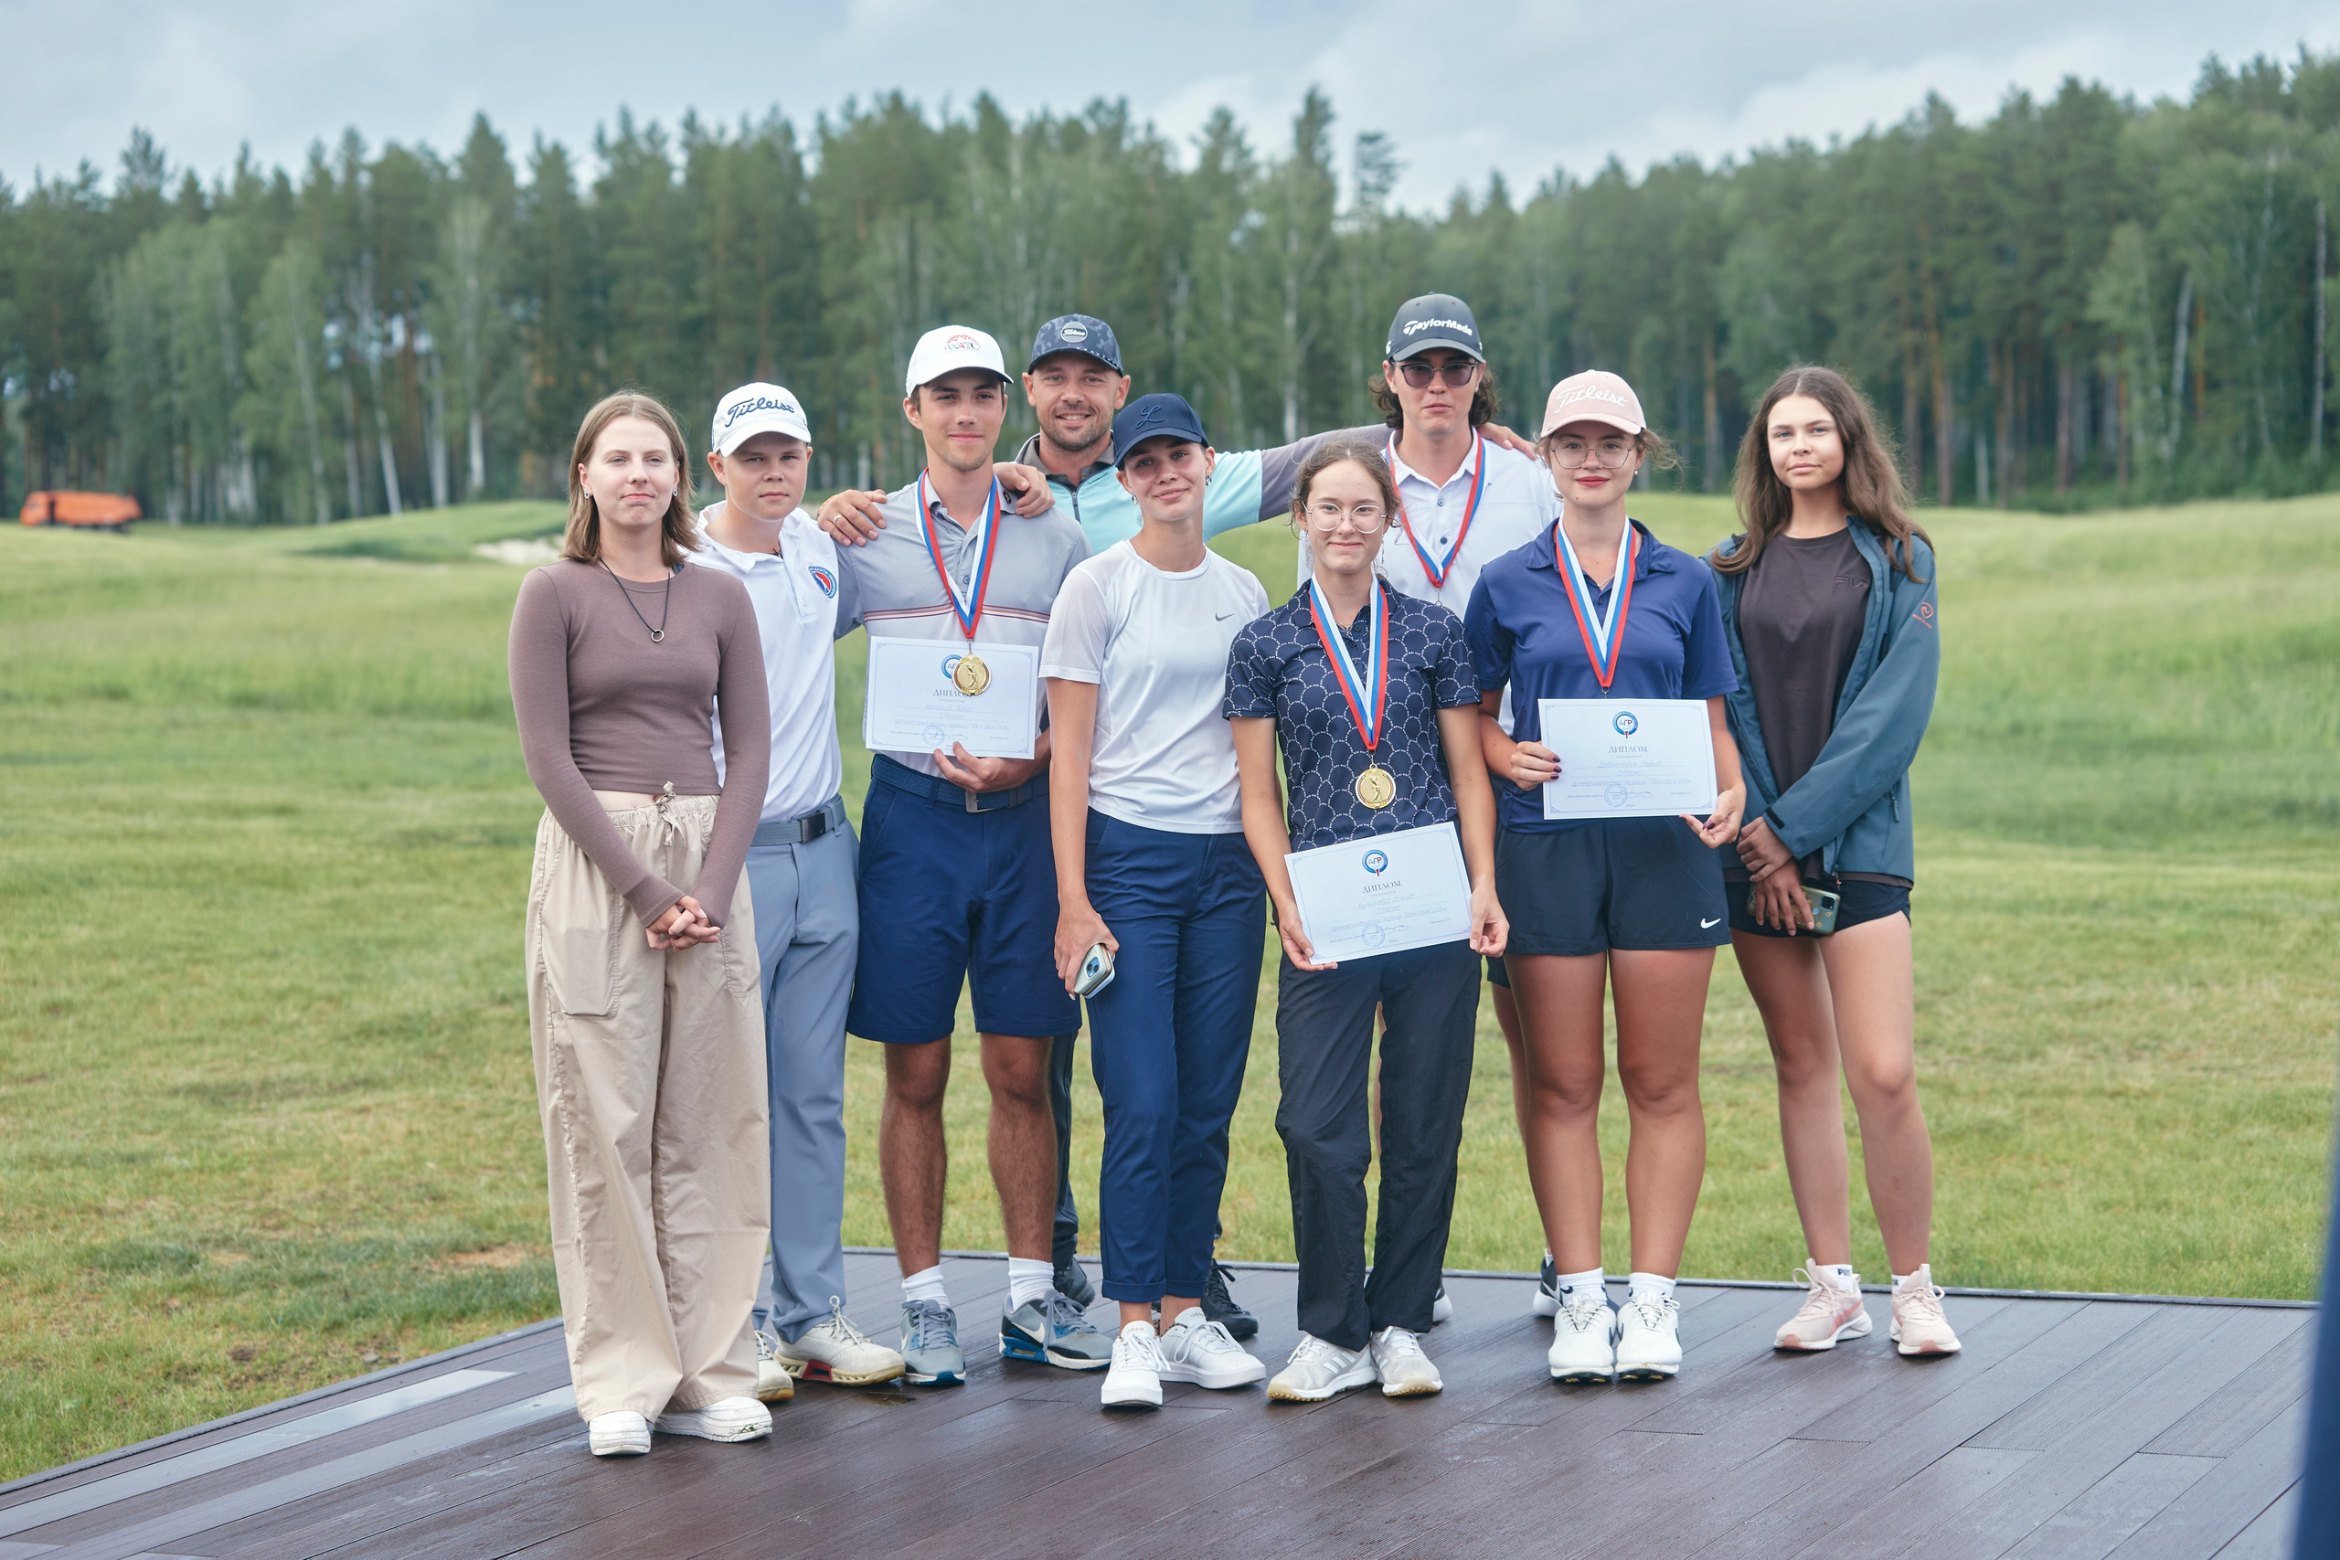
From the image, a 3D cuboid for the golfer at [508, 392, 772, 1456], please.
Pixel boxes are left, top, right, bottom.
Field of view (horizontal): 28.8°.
[{"bbox_3d":[-0.875,0.234,7.520,0.440,1.730,0.340,-3,4,-22],"label":"golfer"}]

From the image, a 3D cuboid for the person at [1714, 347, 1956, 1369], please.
[{"bbox_3d":[1.166,0.143,7.980,0.450,1.720,0.350,0,4,26],"label":"person"}]

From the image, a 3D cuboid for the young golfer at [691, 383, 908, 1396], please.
[{"bbox_3d":[-0.652,0.189,7.930,0.460,1.740,0.360,-4,4,-29],"label":"young golfer"}]

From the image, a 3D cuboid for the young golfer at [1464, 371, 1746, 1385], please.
[{"bbox_3d":[0.751,0.166,7.870,0.490,1.720,0.350,-1,3,5],"label":"young golfer"}]

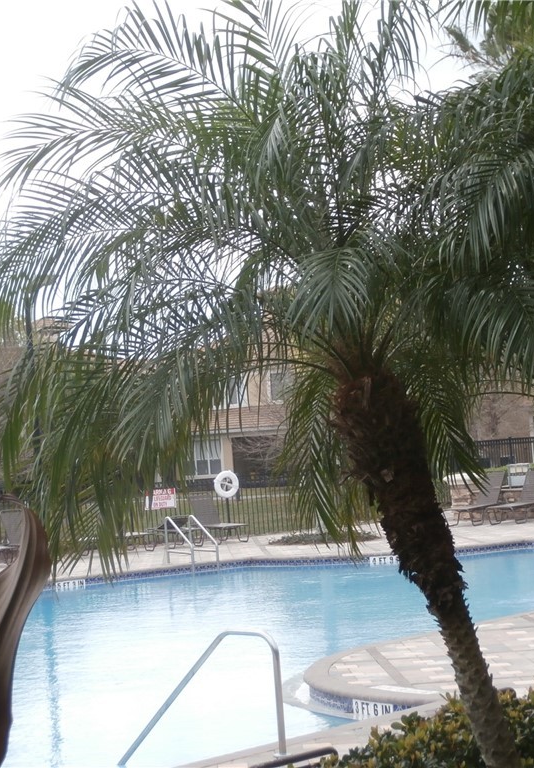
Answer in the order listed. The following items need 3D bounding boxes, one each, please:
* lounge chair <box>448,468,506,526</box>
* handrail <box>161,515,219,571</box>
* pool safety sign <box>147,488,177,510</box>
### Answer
[{"bbox_3d":[4.435,2.477,43.200,0.660,1.080,1.600,-4,-2,29],"label":"lounge chair"},{"bbox_3d":[-1.323,2.820,34.800,0.550,1.000,0.720,-2,-2,-40],"label":"handrail"},{"bbox_3d":[-2.245,2.446,42.600,0.700,0.460,0.030,-2,-1,-28],"label":"pool safety sign"}]

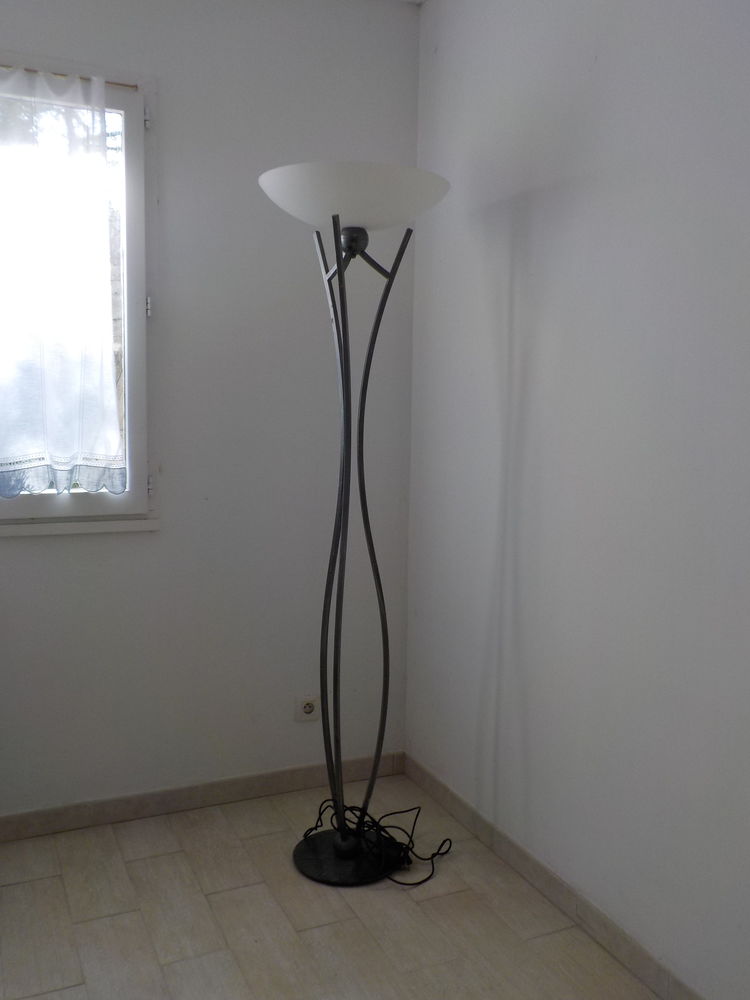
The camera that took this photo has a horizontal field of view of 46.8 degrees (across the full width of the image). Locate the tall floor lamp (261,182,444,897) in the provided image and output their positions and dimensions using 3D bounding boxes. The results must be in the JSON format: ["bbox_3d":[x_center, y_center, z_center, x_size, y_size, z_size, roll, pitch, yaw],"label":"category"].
[{"bbox_3d":[-0.060,0.091,2.218,0.465,1.729,0.465,1,6,0],"label":"tall floor lamp"}]

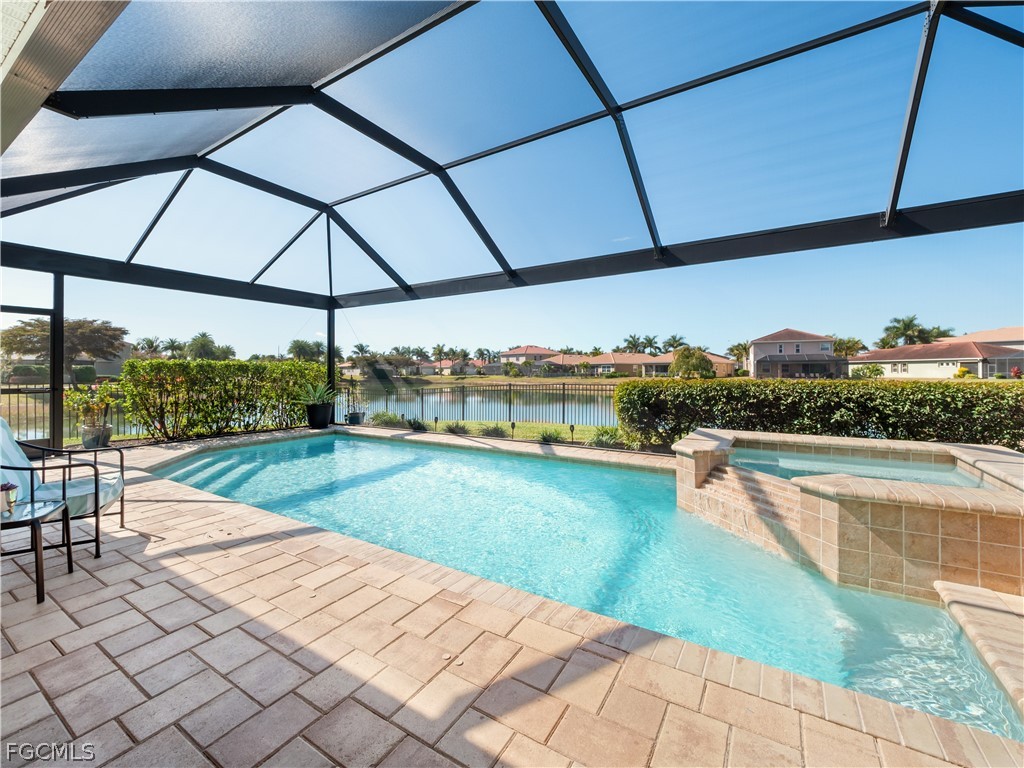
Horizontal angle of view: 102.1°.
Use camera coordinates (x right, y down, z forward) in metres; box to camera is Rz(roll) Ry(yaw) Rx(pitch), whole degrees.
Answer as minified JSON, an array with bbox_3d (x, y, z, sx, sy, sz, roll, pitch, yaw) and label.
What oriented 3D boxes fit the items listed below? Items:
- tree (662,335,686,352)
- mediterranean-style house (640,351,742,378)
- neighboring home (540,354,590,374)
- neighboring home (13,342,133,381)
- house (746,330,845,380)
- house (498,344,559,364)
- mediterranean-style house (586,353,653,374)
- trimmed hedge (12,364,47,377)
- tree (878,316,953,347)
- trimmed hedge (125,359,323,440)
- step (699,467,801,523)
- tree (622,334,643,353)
[{"bbox_3d":[43.166,-7.750,110.000,6.000,10.500,6.000,0,2,21],"label":"tree"},{"bbox_3d":[37.800,-4.547,90.000,15.000,5.600,14.500,1,3,38],"label":"mediterranean-style house"},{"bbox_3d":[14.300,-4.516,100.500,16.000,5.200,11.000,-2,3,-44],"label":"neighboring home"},{"bbox_3d":[-67.500,-3.492,63.000,12.000,6.200,13.500,1,3,37],"label":"neighboring home"},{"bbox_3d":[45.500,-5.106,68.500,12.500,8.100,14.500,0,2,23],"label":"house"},{"bbox_3d":[6.000,-6.733,120.000,13.500,8.400,11.000,-2,3,-44],"label":"house"},{"bbox_3d":[26.000,-4.525,96.500,17.000,5.300,10.500,-2,3,-44],"label":"mediterranean-style house"},{"bbox_3d":[-59.882,-1.351,51.500,1.500,1.800,3.000,1,3,41],"label":"trimmed hedge"},{"bbox_3d":[75.438,-7.049,78.000,9.000,10.800,7.500,1,3,44],"label":"tree"},{"bbox_3d":[-5.758,0.254,8.963,0.900,1.500,3.700,1,3,37],"label":"trimmed hedge"},{"bbox_3d":[1.998,0.899,3.395,0.310,0.240,1.060,-1,2,-14],"label":"step"},{"bbox_3d":[32.009,-7.654,110.000,5.300,10.500,5.300,0,2,16],"label":"tree"}]

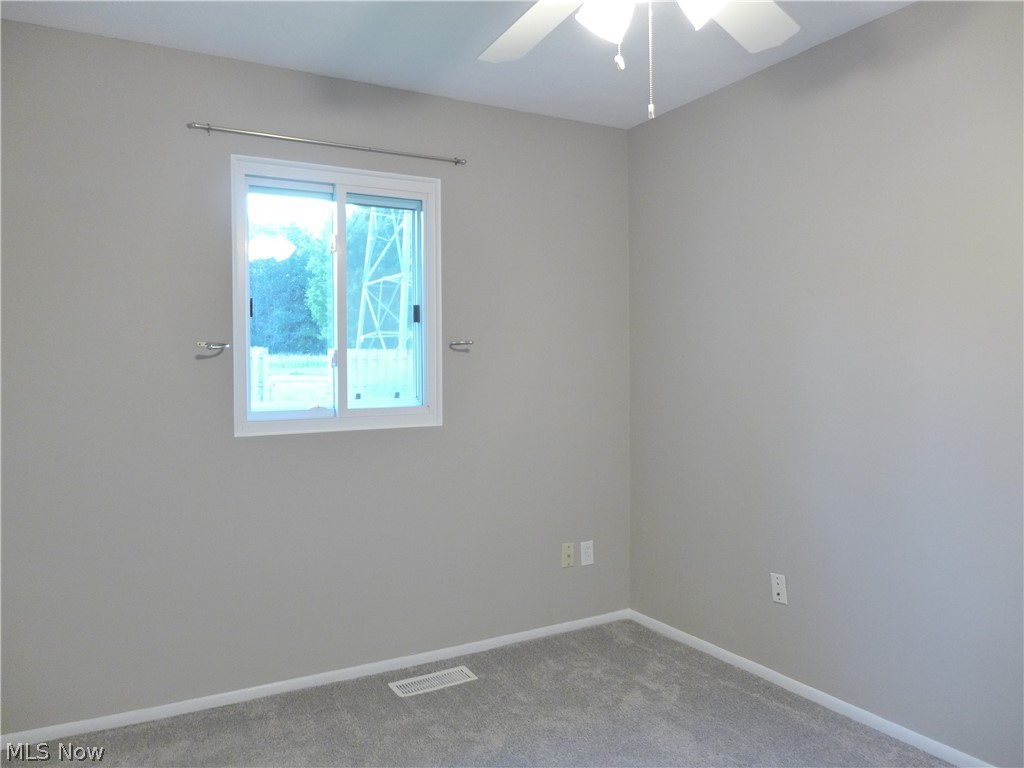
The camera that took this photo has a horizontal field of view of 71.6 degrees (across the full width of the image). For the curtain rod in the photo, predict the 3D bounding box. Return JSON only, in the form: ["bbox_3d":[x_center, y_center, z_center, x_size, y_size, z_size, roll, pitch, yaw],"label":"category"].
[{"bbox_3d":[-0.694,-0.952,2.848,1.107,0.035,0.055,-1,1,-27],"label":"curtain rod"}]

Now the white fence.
[{"bbox_3d":[-3.665,-0.123,15.044,3.548,1.278,0.120,-1,1,-27],"label":"white fence"}]

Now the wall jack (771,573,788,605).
[{"bbox_3d":[1.058,0.815,2.821,0.012,0.115,0.071,-1,1,-31],"label":"wall jack"}]

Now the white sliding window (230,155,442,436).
[{"bbox_3d":[-0.692,-0.343,2.916,0.851,1.069,0.070,-1,1,-27],"label":"white sliding window"}]

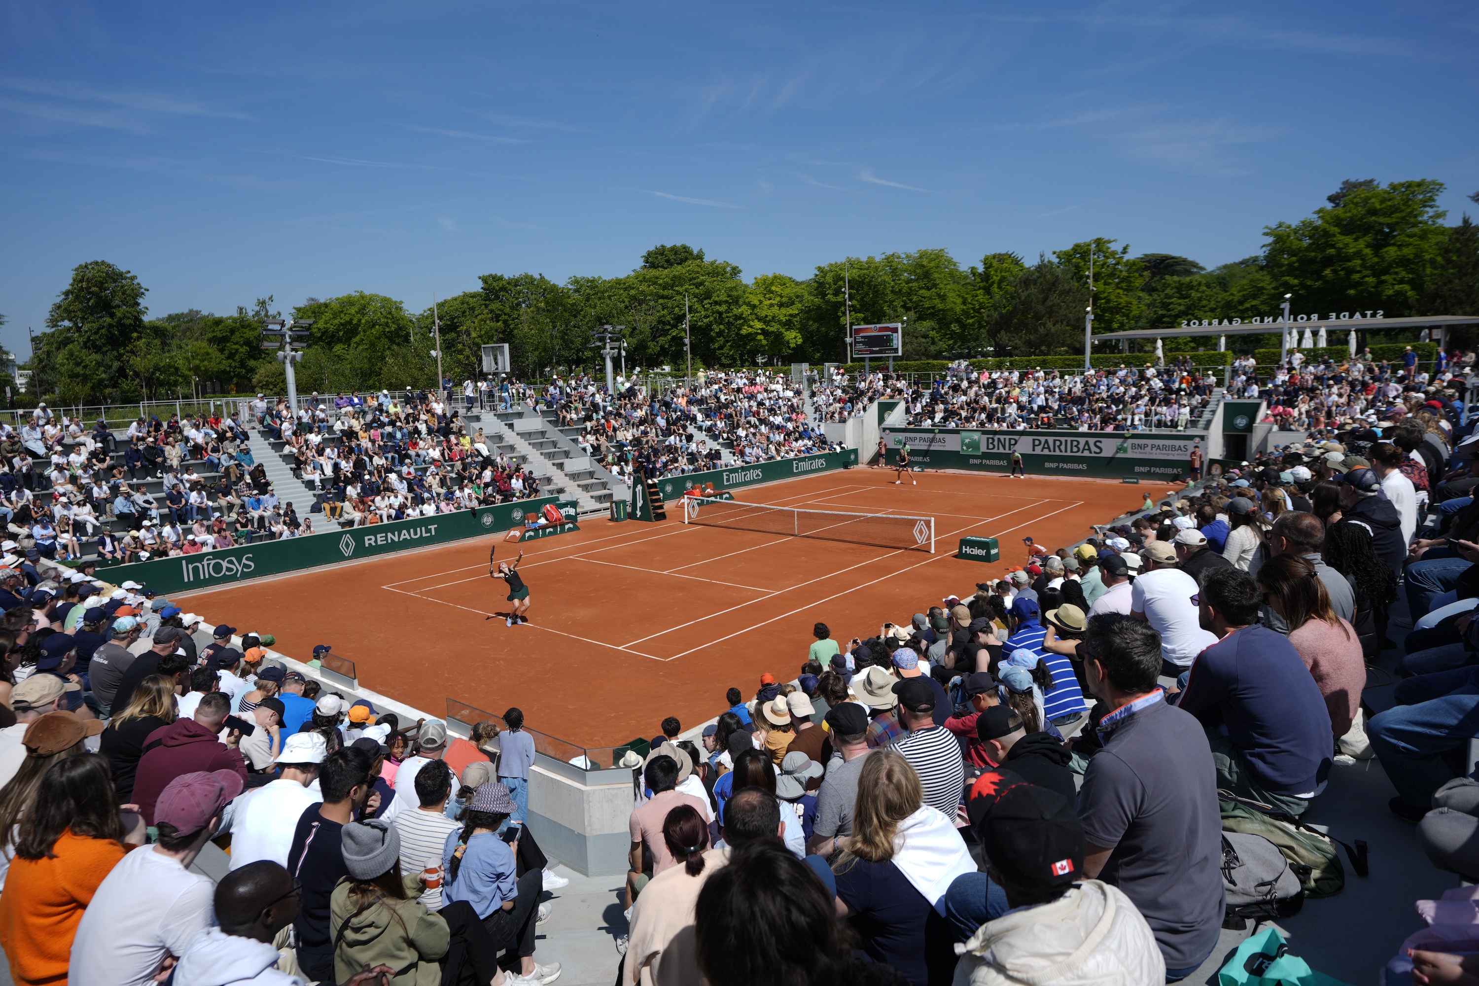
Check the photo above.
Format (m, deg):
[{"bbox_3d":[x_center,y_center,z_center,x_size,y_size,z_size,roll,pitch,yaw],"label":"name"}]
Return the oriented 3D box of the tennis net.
[{"bbox_3d":[1.927,0.954,29.345,10.250,1.070,0.120,5,10,40],"label":"tennis net"}]

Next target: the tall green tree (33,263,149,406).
[{"bbox_3d":[-59.479,-14.544,79.252,9.000,13.910,9.000,-7,10,-36],"label":"tall green tree"}]

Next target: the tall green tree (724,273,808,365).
[{"bbox_3d":[2.822,-16.577,88.528,8.600,11.860,8.000,-1,8,2],"label":"tall green tree"}]

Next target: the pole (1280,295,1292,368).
[{"bbox_3d":[25.161,-6.960,39.860,0.500,4.310,0.450,5,10,40],"label":"pole"}]

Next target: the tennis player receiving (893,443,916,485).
[{"bbox_3d":[8.090,-1.281,41.962,0.850,1.720,0.600,2,9,27],"label":"tennis player receiving"}]

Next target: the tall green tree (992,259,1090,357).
[{"bbox_3d":[25.209,-14.365,72.500,8.000,10.430,7.600,1,8,19],"label":"tall green tree"}]

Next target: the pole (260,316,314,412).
[{"bbox_3d":[-16.802,-4.527,32.595,0.850,4.050,1.950,5,10,40],"label":"pole"}]

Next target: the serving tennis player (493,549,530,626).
[{"bbox_3d":[-5.147,2.122,19.569,0.800,1.830,0.650,-5,9,-25],"label":"serving tennis player"}]

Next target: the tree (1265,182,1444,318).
[{"bbox_3d":[47.759,-16.997,67.147,12.300,15.460,12.300,4,9,35],"label":"tree"}]

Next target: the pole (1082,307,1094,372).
[{"bbox_3d":[18.351,-7.573,45.529,0.450,4.410,0.450,5,10,40],"label":"pole"}]

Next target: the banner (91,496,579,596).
[{"bbox_3d":[-11.951,1.508,28.292,0.200,1.060,15.800,5,10,40],"label":"banner"}]

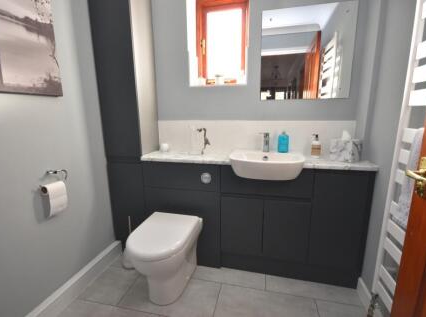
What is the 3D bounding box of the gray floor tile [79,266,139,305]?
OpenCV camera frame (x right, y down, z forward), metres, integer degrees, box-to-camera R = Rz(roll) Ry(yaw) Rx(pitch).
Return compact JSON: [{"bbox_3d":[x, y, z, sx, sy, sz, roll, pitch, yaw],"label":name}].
[{"bbox_3d":[-0.705,0.877,1.397,0.295,0.010,0.306,2,11,13],"label":"gray floor tile"}]

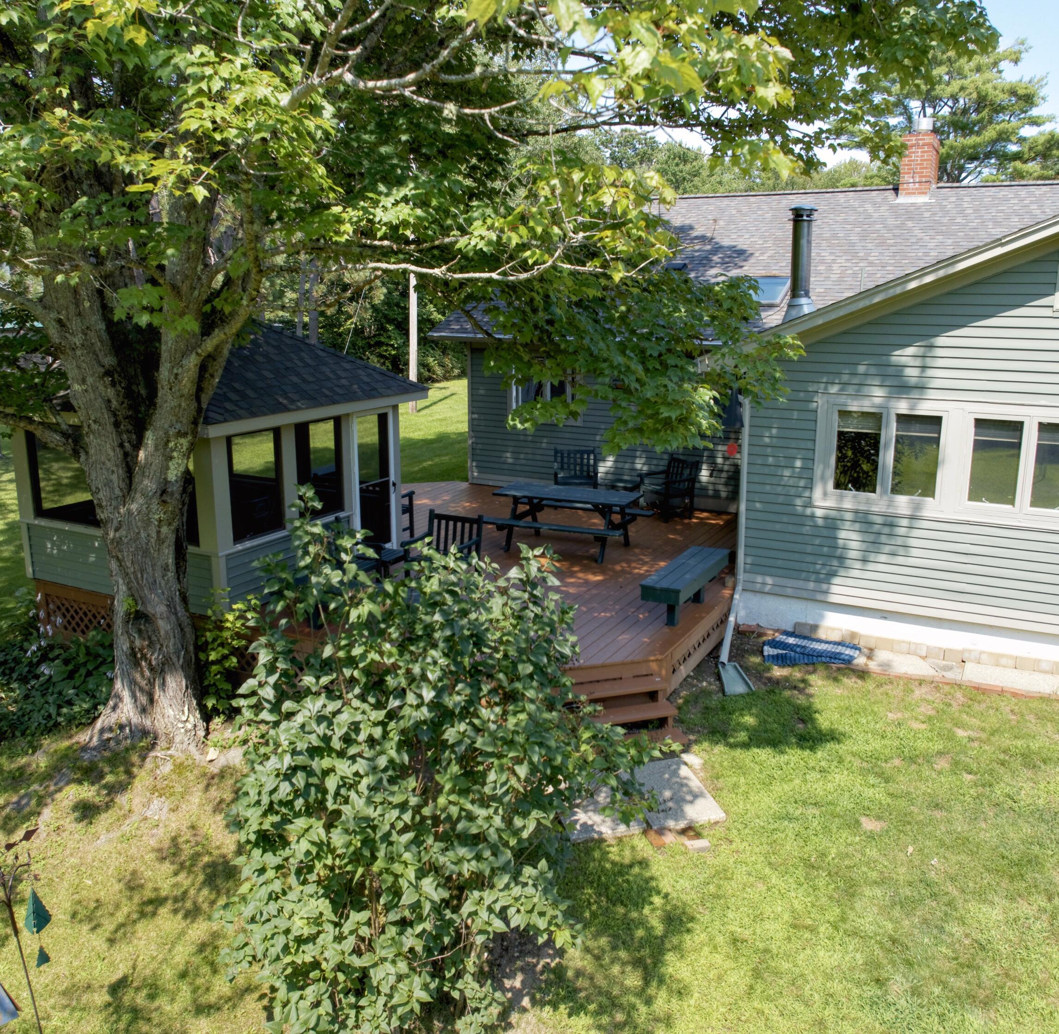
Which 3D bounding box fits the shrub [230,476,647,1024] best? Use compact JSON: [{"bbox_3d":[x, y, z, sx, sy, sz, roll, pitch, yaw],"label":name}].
[{"bbox_3d":[-0.510,1.357,5.236,2.100,2.950,1.850,-1,13,-6],"label":"shrub"}]

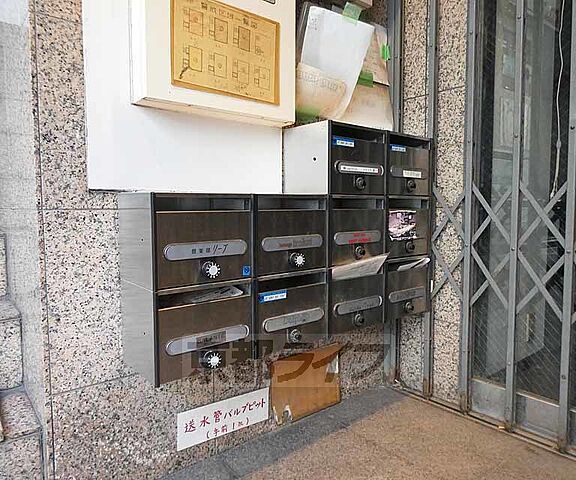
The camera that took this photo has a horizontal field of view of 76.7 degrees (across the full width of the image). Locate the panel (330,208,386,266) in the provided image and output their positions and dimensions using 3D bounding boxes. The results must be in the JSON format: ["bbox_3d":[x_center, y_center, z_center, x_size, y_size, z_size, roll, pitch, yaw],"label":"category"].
[{"bbox_3d":[0.233,-0.017,1.220,0.256,0.182,0.019,-4,6,-36],"label":"panel"}]

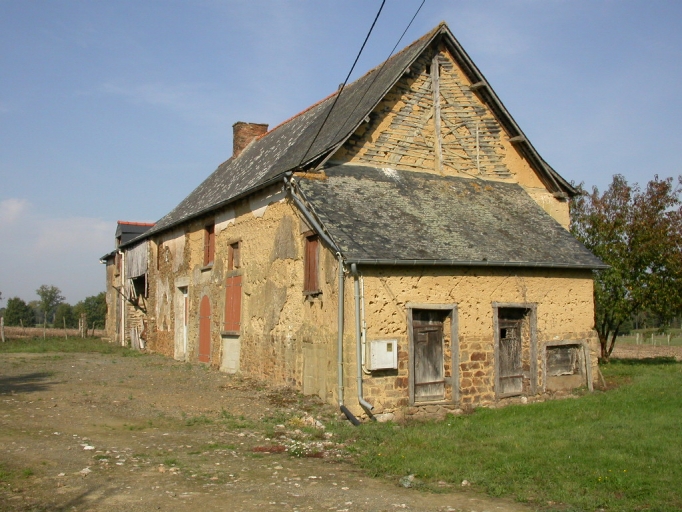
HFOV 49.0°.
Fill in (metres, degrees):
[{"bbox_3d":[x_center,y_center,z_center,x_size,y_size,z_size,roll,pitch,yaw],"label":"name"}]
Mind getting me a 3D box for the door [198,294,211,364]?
[{"bbox_3d":[-3.714,2.021,20.726,0.080,1.856,0.964,3,-6,-28],"label":"door"}]

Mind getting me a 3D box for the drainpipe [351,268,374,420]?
[{"bbox_3d":[0.339,1.418,13.271,0.481,2.590,0.330,3,-6,-27],"label":"drainpipe"}]

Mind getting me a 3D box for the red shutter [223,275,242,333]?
[{"bbox_3d":[-2.655,1.196,18.698,0.060,1.370,1.182,3,-6,-28],"label":"red shutter"}]

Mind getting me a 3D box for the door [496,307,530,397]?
[{"bbox_3d":[3.465,1.979,15.255,0.706,1.774,0.080,3,-6,-27],"label":"door"}]

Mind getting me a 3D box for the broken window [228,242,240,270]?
[{"bbox_3d":[-2.657,0.027,18.997,0.100,0.689,0.800,3,-6,-28],"label":"broken window"}]

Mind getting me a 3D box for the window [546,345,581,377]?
[{"bbox_3d":[4.639,2.200,15.749,0.868,0.655,0.080,3,-6,-27],"label":"window"}]

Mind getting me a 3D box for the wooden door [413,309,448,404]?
[{"bbox_3d":[1.630,1.916,14.390,0.808,1.732,0.080,3,-6,-27],"label":"wooden door"}]

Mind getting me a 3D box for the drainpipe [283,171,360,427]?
[{"bbox_3d":[-0.426,0.598,14.044,0.400,4.765,2.537,3,-6,-28],"label":"drainpipe"}]

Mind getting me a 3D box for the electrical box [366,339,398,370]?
[{"bbox_3d":[0.739,1.777,13.537,0.549,0.517,0.180,3,-6,-27],"label":"electrical box"}]

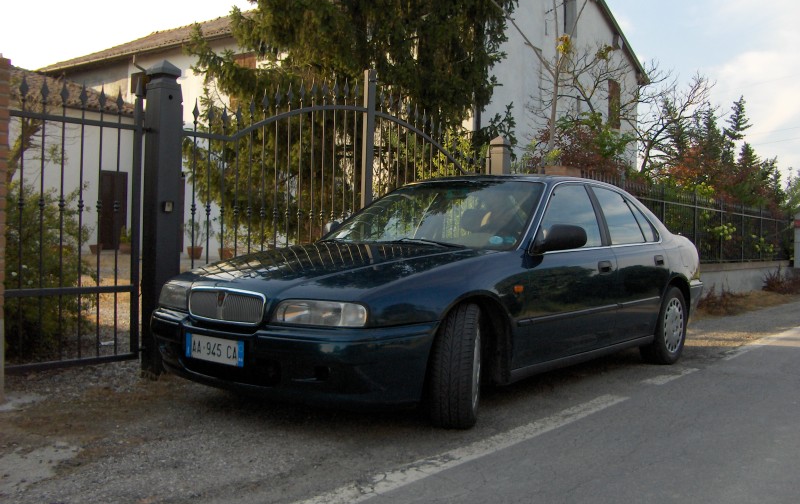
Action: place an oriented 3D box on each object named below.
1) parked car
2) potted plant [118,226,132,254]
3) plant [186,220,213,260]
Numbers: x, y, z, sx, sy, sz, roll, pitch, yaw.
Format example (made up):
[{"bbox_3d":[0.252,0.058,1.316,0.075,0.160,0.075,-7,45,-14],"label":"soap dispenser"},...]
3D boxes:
[{"bbox_3d":[0.580,0.132,5.460,1.750,1.380,4.645,3,2,37],"label":"parked car"},{"bbox_3d":[-7.320,-0.310,21.700,0.460,0.770,0.460,1,2,-11],"label":"potted plant"},{"bbox_3d":[-5.120,-0.330,20.500,0.700,1.060,0.660,1,2,-11],"label":"plant"}]

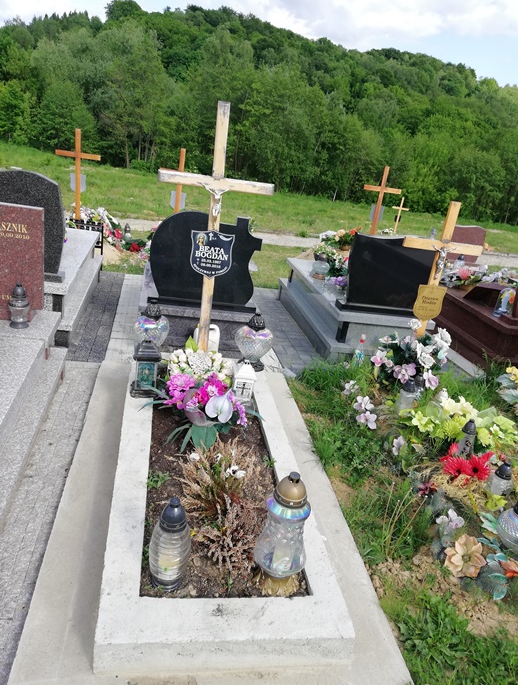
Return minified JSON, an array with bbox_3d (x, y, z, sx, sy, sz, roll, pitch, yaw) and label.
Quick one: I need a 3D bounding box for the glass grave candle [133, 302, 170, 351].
[{"bbox_3d":[-0.600,-0.024,3.017,0.240,0.335,0.140,4,21,-11],"label":"glass grave candle"}]

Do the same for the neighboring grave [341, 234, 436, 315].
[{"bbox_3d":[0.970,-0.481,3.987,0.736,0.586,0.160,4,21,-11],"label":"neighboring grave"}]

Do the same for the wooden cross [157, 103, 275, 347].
[{"bbox_3d":[-0.255,-0.472,2.834,0.587,1.465,0.090,4,21,-11],"label":"wooden cross"}]

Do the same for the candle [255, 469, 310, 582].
[{"bbox_3d":[0.095,0.591,1.673,0.185,0.420,0.185,4,21,-11],"label":"candle"}]

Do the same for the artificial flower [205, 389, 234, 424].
[{"bbox_3d":[-0.197,0.319,2.684,0.140,0.150,0.060,4,-20,-11],"label":"artificial flower"}]

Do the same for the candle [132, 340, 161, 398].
[{"bbox_3d":[-0.561,0.121,2.727,0.140,0.285,0.140,4,21,-11],"label":"candle"}]

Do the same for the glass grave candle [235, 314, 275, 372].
[{"bbox_3d":[-0.014,-0.007,3.195,0.240,0.335,0.140,4,21,-11],"label":"glass grave candle"}]

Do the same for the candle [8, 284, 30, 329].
[{"bbox_3d":[-1.253,-0.196,2.812,0.112,0.235,0.112,4,21,-11],"label":"candle"}]

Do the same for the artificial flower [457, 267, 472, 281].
[{"bbox_3d":[1.986,-0.657,5.207,0.140,0.130,0.120,4,21,-11],"label":"artificial flower"}]

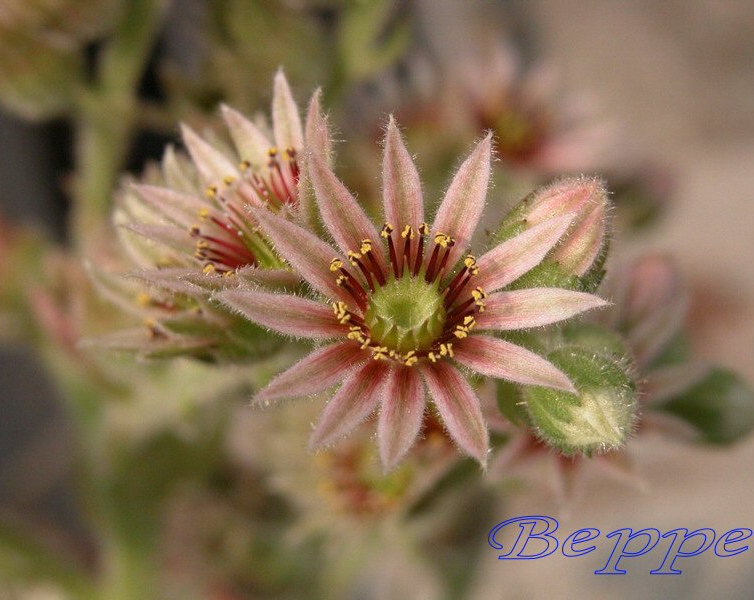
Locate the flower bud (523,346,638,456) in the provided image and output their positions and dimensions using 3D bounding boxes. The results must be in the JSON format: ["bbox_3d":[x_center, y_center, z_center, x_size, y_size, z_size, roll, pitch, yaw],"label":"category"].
[{"bbox_3d":[0.015,0.008,0.159,0.008,0.008,0.009,-9,25,-25],"label":"flower bud"}]

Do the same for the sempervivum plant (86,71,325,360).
[{"bbox_3d":[-0.013,-0.007,0.166,0.020,0.022,0.018,17,-14,42],"label":"sempervivum plant"}]

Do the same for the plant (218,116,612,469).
[{"bbox_3d":[0.003,0.000,0.154,0.028,0.026,0.010,0,-19,1],"label":"plant"}]

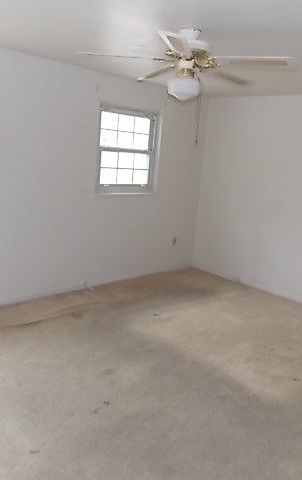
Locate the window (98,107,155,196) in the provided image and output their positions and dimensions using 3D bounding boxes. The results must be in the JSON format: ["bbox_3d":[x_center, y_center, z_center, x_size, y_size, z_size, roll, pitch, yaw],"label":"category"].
[{"bbox_3d":[-0.274,-1.021,4.954,0.910,0.940,0.100,-7,16,-44],"label":"window"}]

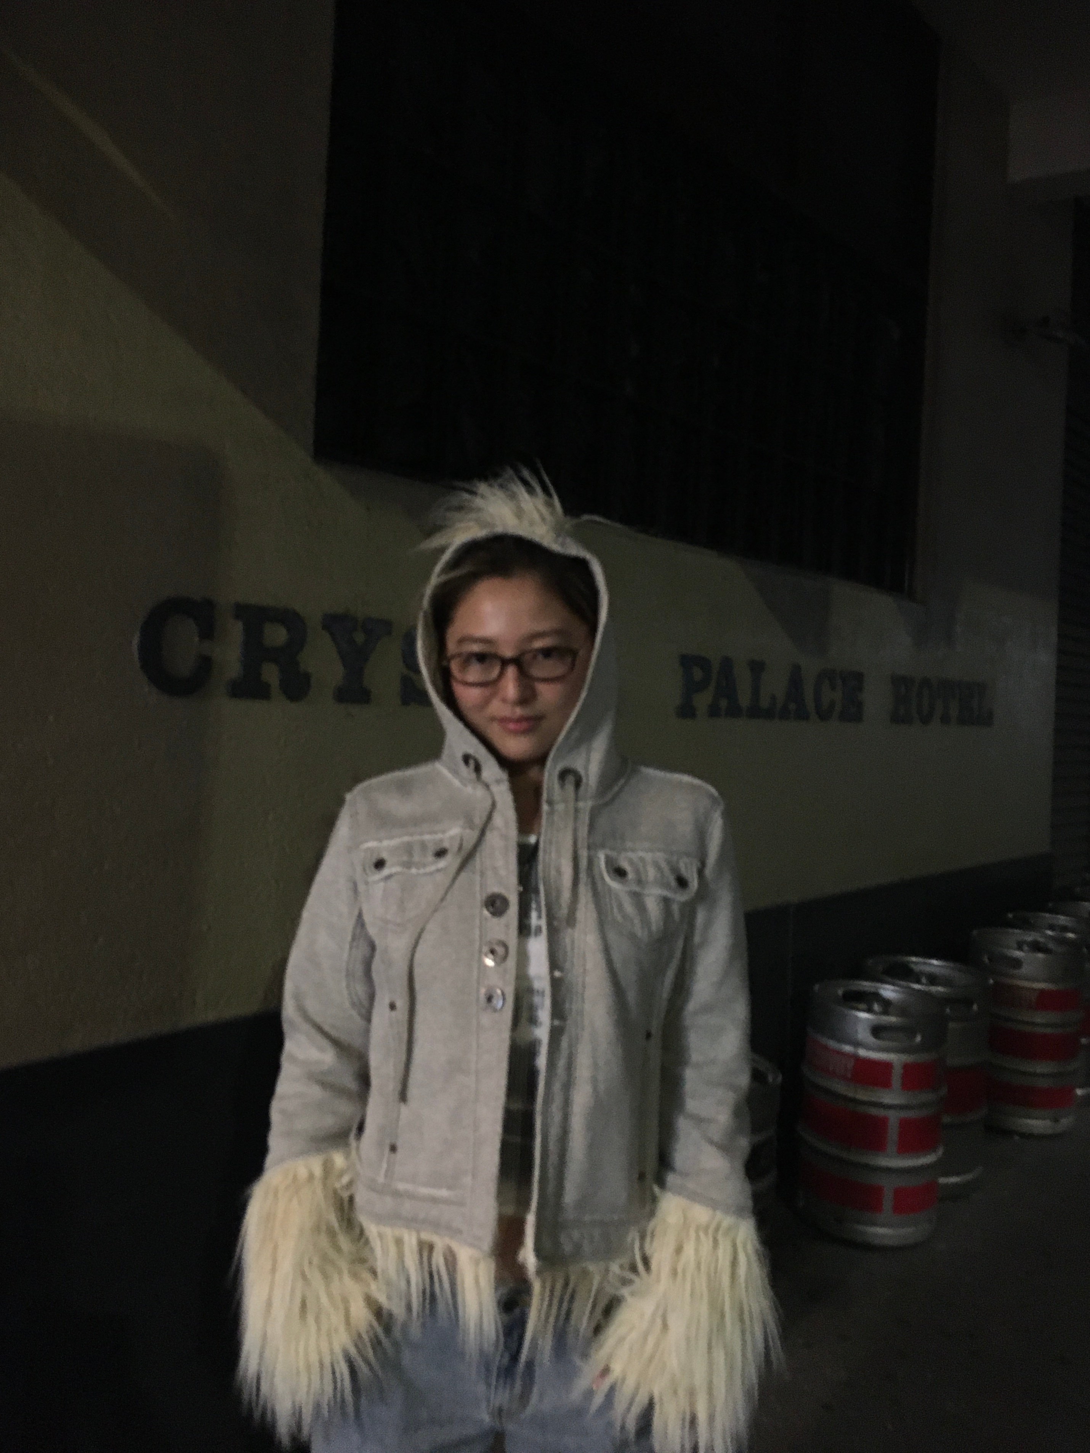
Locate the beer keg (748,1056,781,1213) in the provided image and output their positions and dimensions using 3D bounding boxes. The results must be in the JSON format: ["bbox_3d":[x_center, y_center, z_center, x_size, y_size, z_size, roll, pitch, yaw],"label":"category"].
[{"bbox_3d":[0.482,1.145,3.495,0.380,0.345,0.380,2,1,8],"label":"beer keg"}]

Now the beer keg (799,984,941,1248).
[{"bbox_3d":[0.889,1.030,3.300,0.385,0.605,0.385,3,1,15],"label":"beer keg"}]

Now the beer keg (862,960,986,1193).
[{"bbox_3d":[1.114,1.031,3.618,0.385,0.605,0.385,3,1,17],"label":"beer keg"}]

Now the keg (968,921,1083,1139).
[{"bbox_3d":[1.651,1.046,4.208,0.385,0.605,0.385,3,1,21],"label":"keg"}]

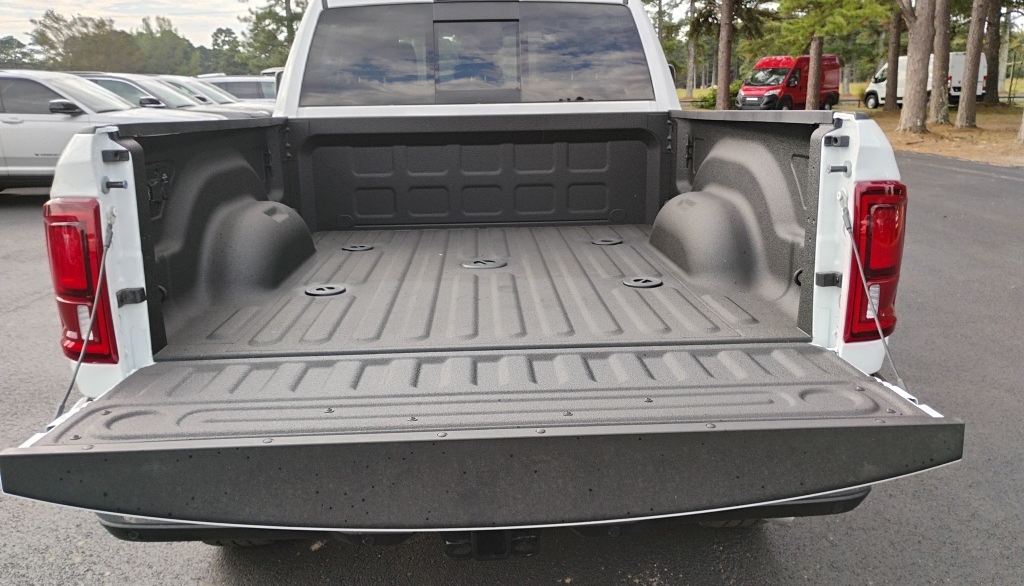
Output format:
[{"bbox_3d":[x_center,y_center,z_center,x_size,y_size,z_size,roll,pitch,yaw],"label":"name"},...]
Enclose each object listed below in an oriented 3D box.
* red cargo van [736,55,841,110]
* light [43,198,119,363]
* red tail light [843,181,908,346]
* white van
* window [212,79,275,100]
[{"bbox_3d":[11.960,-8.981,35.874,2.100,2.530,5.850,12,19,42],"label":"red cargo van"},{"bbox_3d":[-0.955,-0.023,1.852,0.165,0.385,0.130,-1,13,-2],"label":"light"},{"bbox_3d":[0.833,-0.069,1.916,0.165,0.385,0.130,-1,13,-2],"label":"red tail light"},{"bbox_3d":[19.291,-9.929,39.143,2.100,2.530,5.950,-4,15,-13],"label":"white van"},{"bbox_3d":[-7.294,-5.514,22.500,1.750,0.480,0.120,1,14,8],"label":"window"}]

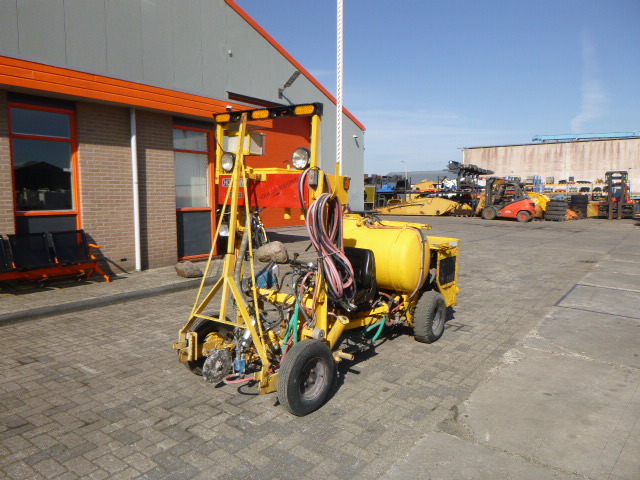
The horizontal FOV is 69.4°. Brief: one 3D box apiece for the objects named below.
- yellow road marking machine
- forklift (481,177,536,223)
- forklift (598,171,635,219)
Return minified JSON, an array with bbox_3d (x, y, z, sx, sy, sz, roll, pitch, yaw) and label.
[{"bbox_3d":[0.247,-0.018,4.366,1.290,2.130,3.140,5,8,37],"label":"yellow road marking machine"},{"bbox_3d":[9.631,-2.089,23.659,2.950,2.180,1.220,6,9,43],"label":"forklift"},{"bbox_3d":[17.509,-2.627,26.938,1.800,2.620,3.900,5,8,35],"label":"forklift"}]

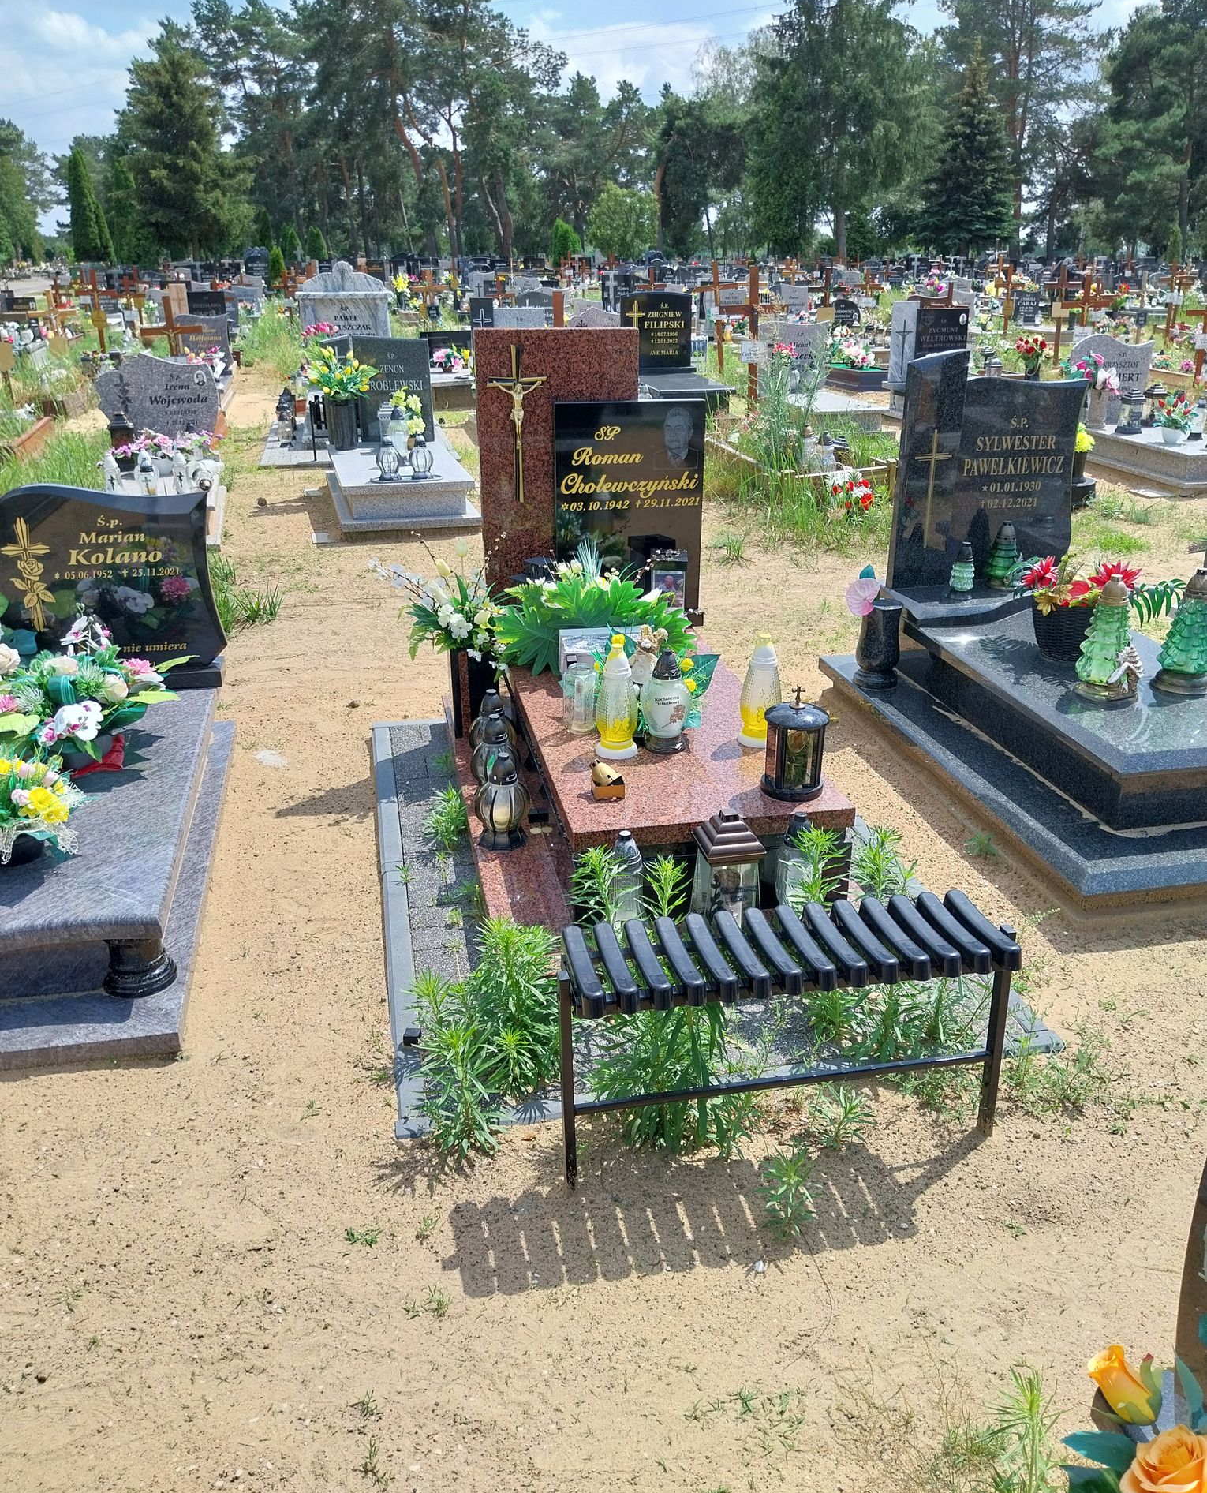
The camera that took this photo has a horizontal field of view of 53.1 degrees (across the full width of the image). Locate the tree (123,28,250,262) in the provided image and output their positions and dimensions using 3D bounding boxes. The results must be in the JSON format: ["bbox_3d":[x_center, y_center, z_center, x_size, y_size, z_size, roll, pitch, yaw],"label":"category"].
[{"bbox_3d":[-15.747,-21.608,44.687,4.618,8.908,4.618,-7,24,-16],"label":"tree"}]

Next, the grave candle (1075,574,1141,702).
[{"bbox_3d":[1.497,-0.324,3.544,0.175,0.345,0.175,10,25,22],"label":"grave candle"}]

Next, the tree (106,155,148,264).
[{"bbox_3d":[-18.898,-20.611,47.365,1.630,4.530,1.630,6,24,14],"label":"tree"}]

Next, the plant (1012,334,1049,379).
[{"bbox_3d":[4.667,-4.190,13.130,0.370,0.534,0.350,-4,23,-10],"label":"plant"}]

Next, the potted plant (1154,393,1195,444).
[{"bbox_3d":[3.936,-2.271,8.357,0.250,0.320,0.230,-4,23,-10],"label":"potted plant"}]

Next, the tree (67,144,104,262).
[{"bbox_3d":[-17.647,-17.750,40.963,1.248,4.677,1.248,-9,24,-20],"label":"tree"}]

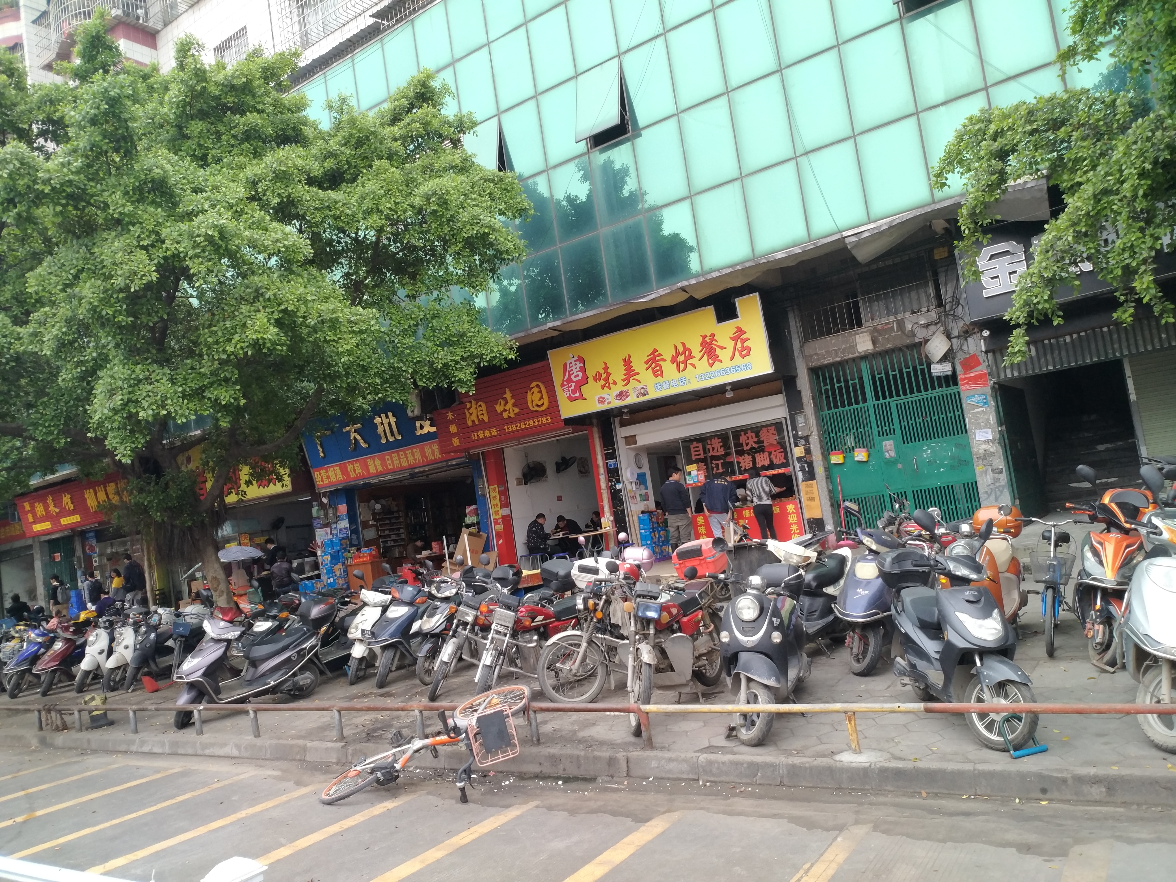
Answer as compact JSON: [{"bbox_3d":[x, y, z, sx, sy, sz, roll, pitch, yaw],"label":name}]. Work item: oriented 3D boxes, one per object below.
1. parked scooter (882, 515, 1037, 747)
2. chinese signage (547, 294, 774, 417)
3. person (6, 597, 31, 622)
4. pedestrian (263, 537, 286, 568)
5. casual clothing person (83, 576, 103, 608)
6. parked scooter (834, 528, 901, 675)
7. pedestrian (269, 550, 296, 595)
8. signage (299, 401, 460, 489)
[{"bbox_3d":[2.137,1.071,5.562,0.700,1.240,1.850,-9,-5,1],"label":"parked scooter"},{"bbox_3d":[1.220,-1.480,16.893,4.560,1.370,0.160,-12,-6,35],"label":"chinese signage"},{"bbox_3d":[-11.088,3.675,17.947,0.580,1.330,0.700,-5,-6,-40],"label":"person"},{"bbox_3d":[-7.010,3.052,20.800,0.420,1.660,0.500,-7,-5,-16],"label":"pedestrian"},{"bbox_3d":[-12.197,4.061,22.734,0.520,1.660,0.420,-4,-6,-45],"label":"casual clothing person"},{"bbox_3d":[2.484,1.175,7.471,0.700,1.140,1.750,-12,-6,32],"label":"parked scooter"},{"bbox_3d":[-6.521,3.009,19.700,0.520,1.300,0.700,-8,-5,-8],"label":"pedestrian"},{"bbox_3d":[-5.015,0.002,22.355,5.388,1.724,0.250,-12,-6,35],"label":"signage"}]

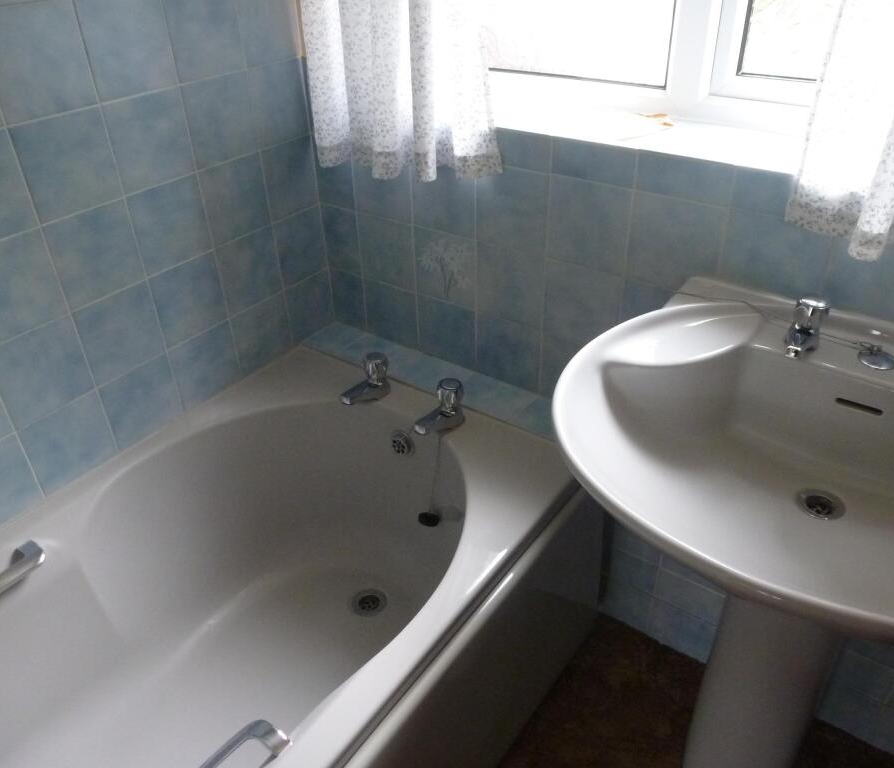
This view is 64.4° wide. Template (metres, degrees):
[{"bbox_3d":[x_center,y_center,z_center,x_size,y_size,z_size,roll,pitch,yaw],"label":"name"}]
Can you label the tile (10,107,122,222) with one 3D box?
[{"bbox_3d":[-0.575,-0.335,1.079,0.010,0.148,0.148,20,40,30],"label":"tile"}]

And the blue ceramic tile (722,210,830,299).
[{"bbox_3d":[0.485,-0.179,1.064,0.146,0.146,0.010,20,39,29],"label":"blue ceramic tile"}]

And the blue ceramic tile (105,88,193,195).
[{"bbox_3d":[-0.495,-0.409,1.188,0.009,0.147,0.147,20,39,29],"label":"blue ceramic tile"}]

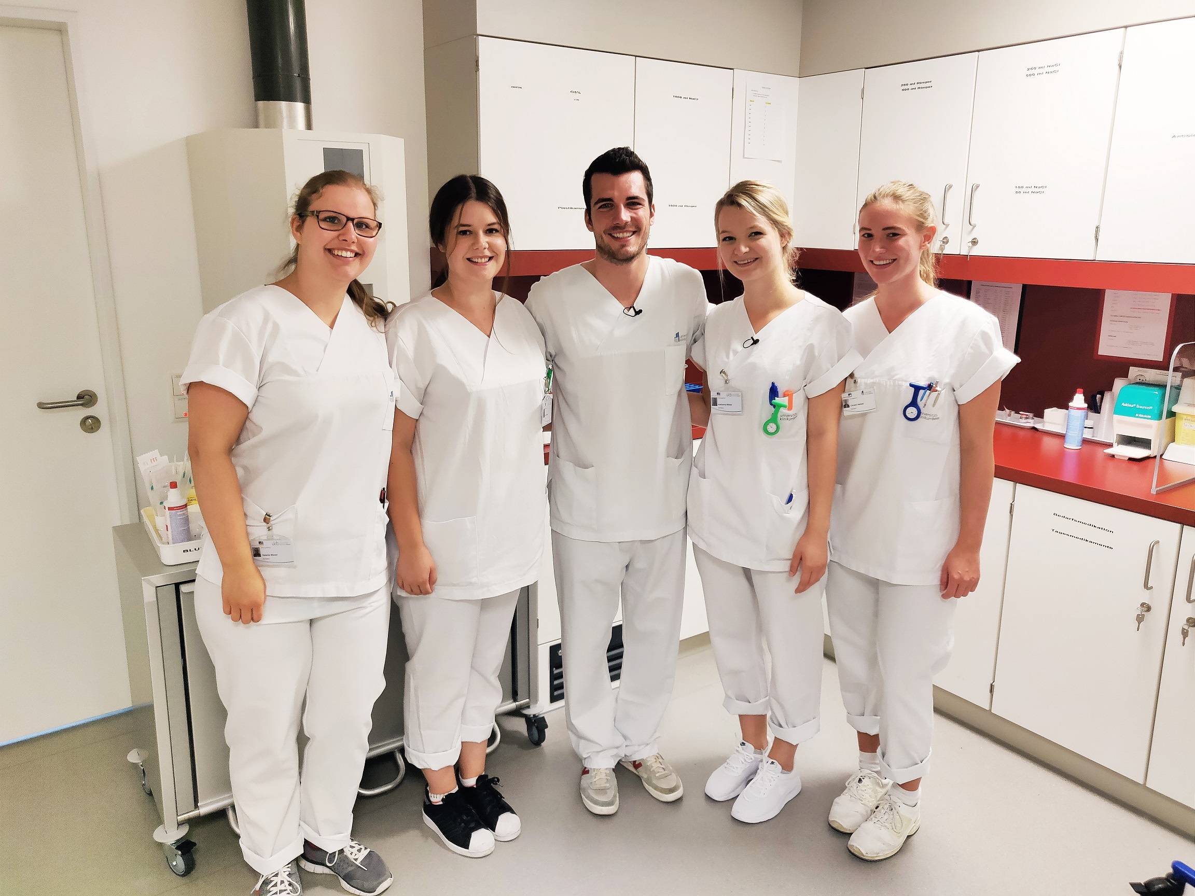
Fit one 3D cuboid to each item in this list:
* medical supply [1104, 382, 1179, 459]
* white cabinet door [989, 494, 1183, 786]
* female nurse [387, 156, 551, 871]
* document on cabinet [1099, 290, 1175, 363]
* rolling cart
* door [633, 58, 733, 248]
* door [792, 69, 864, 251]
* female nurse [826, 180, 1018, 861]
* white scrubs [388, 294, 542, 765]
[{"bbox_3d":[1.697,-0.093,2.705,0.257,0.212,0.136,-9,17,-33],"label":"medical supply"},{"bbox_3d":[1.421,0.532,2.549,0.030,0.781,0.447,-10,18,-34],"label":"white cabinet door"},{"bbox_3d":[-0.316,0.189,2.206,0.500,1.696,0.380,-7,15,-28],"label":"female nurse"},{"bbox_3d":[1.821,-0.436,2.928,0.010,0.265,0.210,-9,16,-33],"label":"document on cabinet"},{"bbox_3d":[-0.736,0.577,2.518,1.050,0.790,0.470,-9,16,-33],"label":"rolling cart"},{"bbox_3d":[0.310,-1.067,3.188,0.463,0.644,0.030,-10,18,-34],"label":"door"},{"bbox_3d":[0.907,-1.115,3.384,0.030,0.644,0.321,-10,18,-34],"label":"door"},{"bbox_3d":[0.762,0.209,2.213,0.525,1.703,0.356,11,18,38],"label":"female nurse"},{"bbox_3d":[-0.317,0.253,2.232,0.470,1.310,0.330,-7,15,-28],"label":"white scrubs"}]

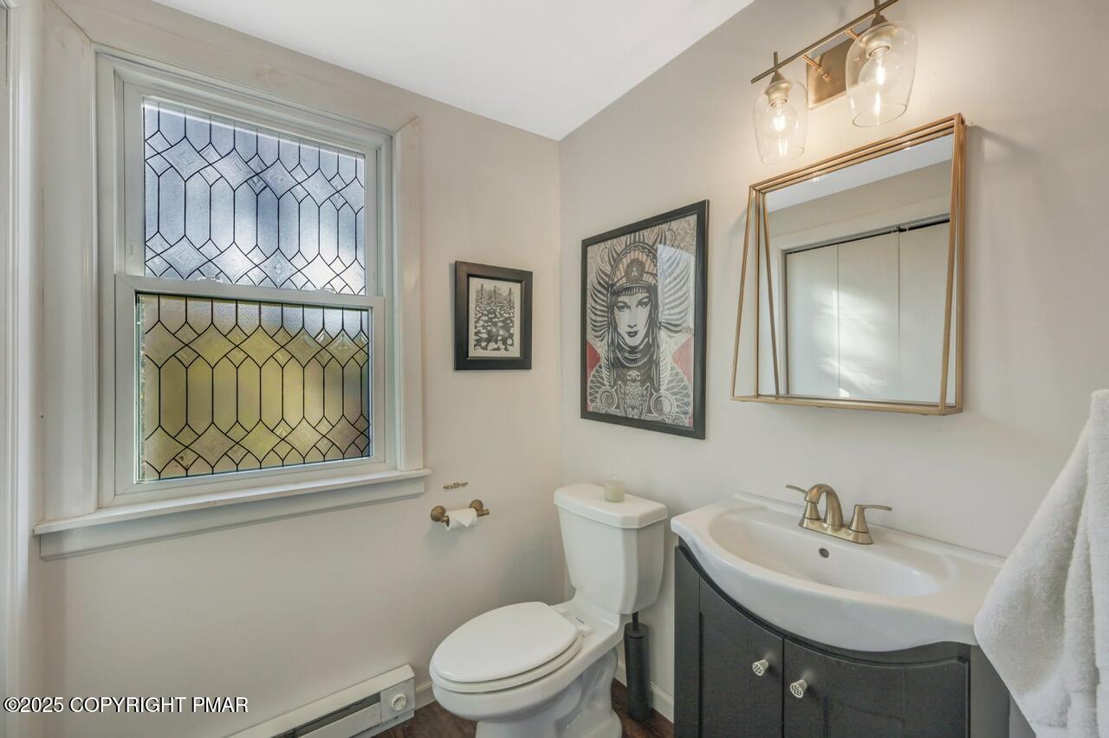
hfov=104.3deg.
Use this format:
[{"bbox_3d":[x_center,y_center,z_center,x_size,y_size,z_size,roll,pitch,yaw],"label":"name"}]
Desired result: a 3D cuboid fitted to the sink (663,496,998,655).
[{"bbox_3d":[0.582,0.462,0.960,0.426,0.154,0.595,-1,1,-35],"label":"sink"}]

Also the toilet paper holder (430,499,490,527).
[{"bbox_3d":[-0.375,0.589,1.756,0.225,0.074,0.105,-1,1,-35],"label":"toilet paper holder"}]

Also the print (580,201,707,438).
[{"bbox_3d":[0.317,-0.167,1.681,0.020,0.789,0.647,-1,1,-35],"label":"print"}]

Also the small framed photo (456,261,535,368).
[{"bbox_3d":[-0.260,-0.219,1.876,0.369,0.445,0.022,-1,1,-35],"label":"small framed photo"}]

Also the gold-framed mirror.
[{"bbox_3d":[0.680,-0.220,1.058,0.138,0.615,0.457,-1,1,-35],"label":"gold-framed mirror"}]

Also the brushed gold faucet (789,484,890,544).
[{"bbox_3d":[0.613,0.326,0.980,0.181,0.137,0.221,-1,1,-35],"label":"brushed gold faucet"}]

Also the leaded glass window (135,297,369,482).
[{"bbox_3d":[-0.958,0.055,1.443,0.646,0.558,0.030,-1,1,-35],"label":"leaded glass window"}]

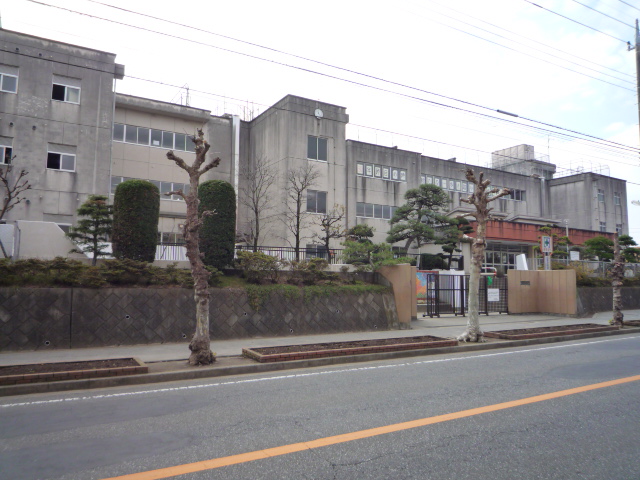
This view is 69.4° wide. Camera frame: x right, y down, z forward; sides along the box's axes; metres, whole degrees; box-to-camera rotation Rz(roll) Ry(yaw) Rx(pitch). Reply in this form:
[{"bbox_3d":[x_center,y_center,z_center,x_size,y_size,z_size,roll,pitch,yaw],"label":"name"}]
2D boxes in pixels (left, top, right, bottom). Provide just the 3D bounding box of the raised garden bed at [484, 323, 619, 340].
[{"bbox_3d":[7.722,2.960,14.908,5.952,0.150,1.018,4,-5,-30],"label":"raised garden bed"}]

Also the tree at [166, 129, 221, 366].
[{"bbox_3d":[-2.480,0.091,9.121,1.050,4.678,0.950,4,-5,-30],"label":"tree"}]

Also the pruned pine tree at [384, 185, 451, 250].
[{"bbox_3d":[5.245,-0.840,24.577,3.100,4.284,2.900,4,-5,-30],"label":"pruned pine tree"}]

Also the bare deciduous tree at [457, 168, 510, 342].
[{"bbox_3d":[4.779,0.408,13.546,1.450,5.095,1.350,4,-5,-30],"label":"bare deciduous tree"}]

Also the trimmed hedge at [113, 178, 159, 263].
[{"bbox_3d":[-5.020,-0.458,12.590,1.270,2.361,1.270,4,-5,-30],"label":"trimmed hedge"}]

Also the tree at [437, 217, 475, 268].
[{"bbox_3d":[7.617,0.190,25.920,2.000,3.043,1.950,4,-5,-30],"label":"tree"}]

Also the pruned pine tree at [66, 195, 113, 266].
[{"bbox_3d":[-5.954,-0.225,11.909,1.200,1.923,1.150,4,-5,-30],"label":"pruned pine tree"}]

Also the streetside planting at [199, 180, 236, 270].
[{"bbox_3d":[-3.033,-0.438,13.657,1.150,2.674,1.150,4,-5,-30],"label":"streetside planting"}]

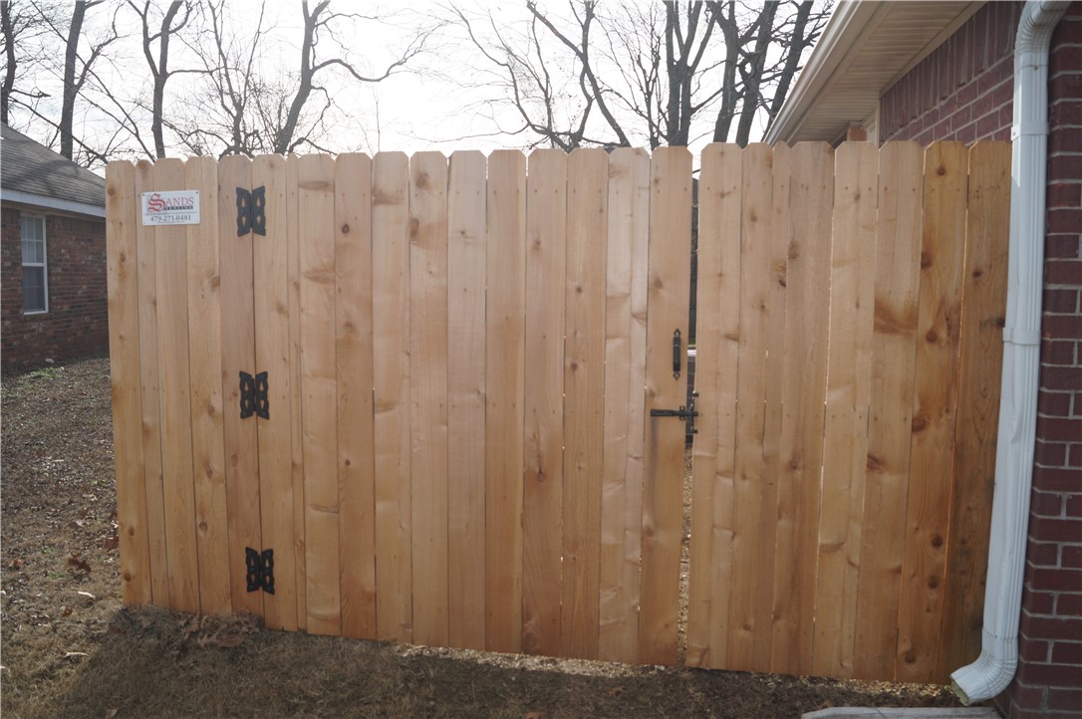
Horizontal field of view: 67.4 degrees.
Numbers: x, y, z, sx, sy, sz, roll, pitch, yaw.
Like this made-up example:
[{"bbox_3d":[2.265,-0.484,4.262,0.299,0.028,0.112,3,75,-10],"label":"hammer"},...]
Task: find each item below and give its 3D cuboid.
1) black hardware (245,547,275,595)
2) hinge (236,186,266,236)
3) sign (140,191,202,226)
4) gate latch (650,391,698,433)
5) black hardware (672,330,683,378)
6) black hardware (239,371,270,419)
[{"bbox_3d":[-1.078,0.814,3.116,0.117,0.182,0.018,1,6,10],"label":"black hardware"},{"bbox_3d":[-1.067,-0.545,2.989,0.117,0.182,0.018,1,6,10],"label":"hinge"},{"bbox_3d":[-1.389,-0.567,3.049,0.240,0.134,0.007,1,6,10],"label":"sign"},{"bbox_3d":[0.459,0.184,2.779,0.162,0.140,0.050,1,6,10],"label":"gate latch"},{"bbox_3d":[0.464,-0.017,2.760,0.028,0.173,0.048,1,6,10],"label":"black hardware"},{"bbox_3d":[-1.078,0.136,3.053,0.117,0.182,0.018,1,6,10],"label":"black hardware"}]

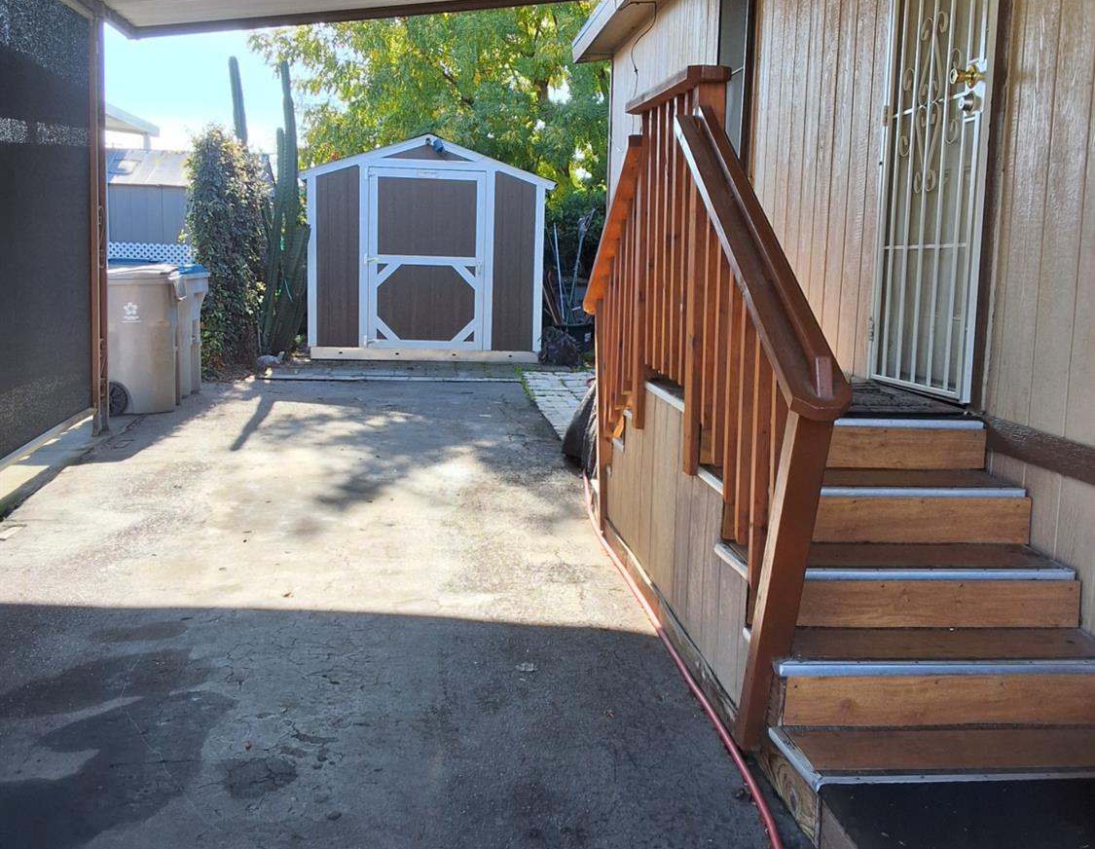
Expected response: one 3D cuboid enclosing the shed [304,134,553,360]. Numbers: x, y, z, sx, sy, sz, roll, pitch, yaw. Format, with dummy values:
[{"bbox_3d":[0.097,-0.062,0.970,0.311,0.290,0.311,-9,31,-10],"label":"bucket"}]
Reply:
[{"bbox_3d":[-1.451,-2.034,13.729,2.660,2.370,2.750,0,8,-9],"label":"shed"}]

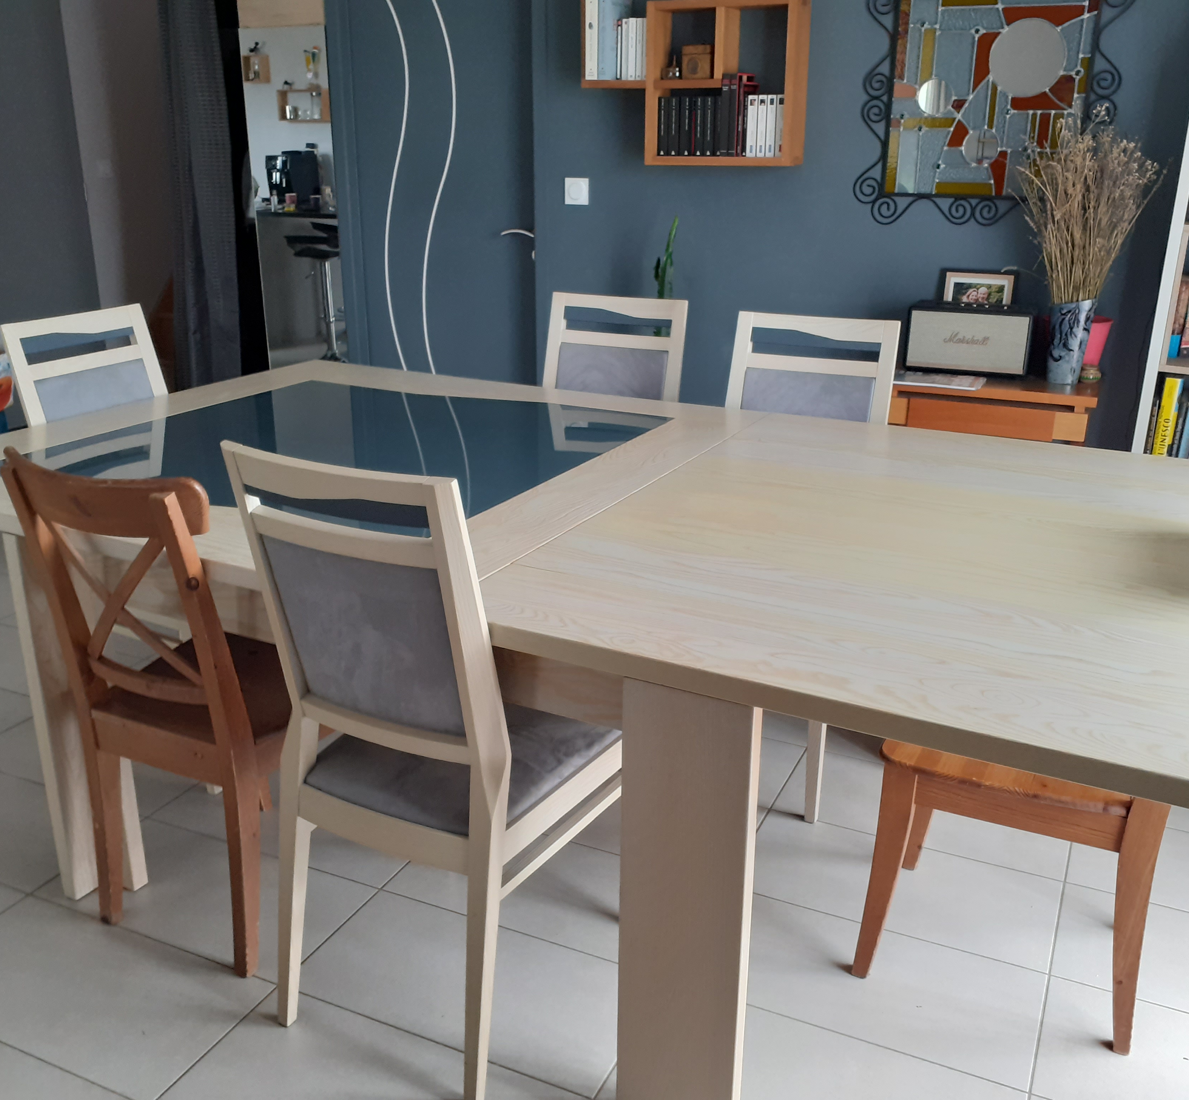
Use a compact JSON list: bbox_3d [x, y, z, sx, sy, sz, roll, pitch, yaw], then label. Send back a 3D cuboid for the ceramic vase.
[{"bbox_3d":[1.362,-0.599,3.287,0.124,0.232,0.120,9,21,24],"label":"ceramic vase"}]

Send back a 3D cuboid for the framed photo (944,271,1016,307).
[{"bbox_3d":[1.188,-0.728,3.577,0.230,0.283,0.035,9,21,24],"label":"framed photo"}]

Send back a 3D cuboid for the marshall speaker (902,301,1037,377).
[{"bbox_3d":[1.146,-0.647,3.474,0.350,0.195,0.185,8,21,22],"label":"marshall speaker"}]

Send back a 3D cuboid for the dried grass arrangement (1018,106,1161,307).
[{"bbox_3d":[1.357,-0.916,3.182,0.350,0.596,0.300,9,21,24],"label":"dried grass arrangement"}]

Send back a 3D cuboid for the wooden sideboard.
[{"bbox_3d":[1.186,-0.170,3.524,0.600,0.733,0.435,9,21,24],"label":"wooden sideboard"}]

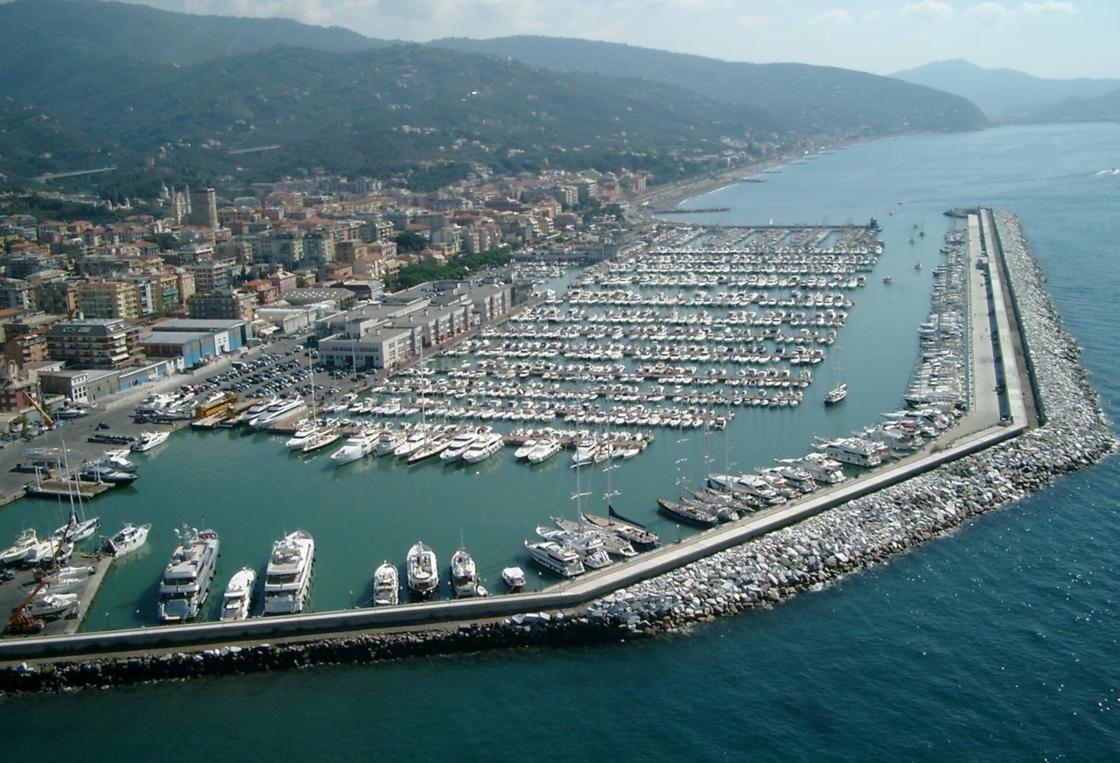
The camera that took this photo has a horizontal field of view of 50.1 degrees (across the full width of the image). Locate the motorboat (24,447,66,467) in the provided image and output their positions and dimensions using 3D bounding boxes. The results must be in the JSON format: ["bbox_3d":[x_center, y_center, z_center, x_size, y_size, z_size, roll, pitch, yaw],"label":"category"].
[{"bbox_3d":[-155.310,23.400,362.370,13.000,5.700,3.800,2,13,18],"label":"motorboat"}]

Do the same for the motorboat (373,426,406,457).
[{"bbox_3d":[-52.710,18.140,369.200,5.000,6.200,18.000,3,14,19],"label":"motorboat"}]

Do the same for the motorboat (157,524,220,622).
[{"bbox_3d":[-81.940,39.690,266.150,8.000,13.500,38.500,-3,12,-6],"label":"motorboat"}]

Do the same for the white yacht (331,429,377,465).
[{"bbox_3d":[-63.290,19.650,367.240,6.500,8.000,29.000,2,13,19],"label":"white yacht"}]

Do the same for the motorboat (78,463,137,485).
[{"bbox_3d":[-132.160,27.600,349.130,19.800,4.700,5.000,1,13,15],"label":"motorboat"}]

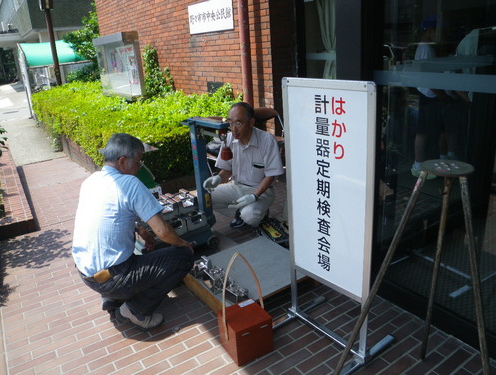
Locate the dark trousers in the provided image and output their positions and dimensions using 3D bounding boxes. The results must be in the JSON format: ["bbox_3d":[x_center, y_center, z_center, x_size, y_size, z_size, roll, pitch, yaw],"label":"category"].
[{"bbox_3d":[-0.613,0.470,2.299,0.600,0.410,0.420,-8,20,-11],"label":"dark trousers"}]

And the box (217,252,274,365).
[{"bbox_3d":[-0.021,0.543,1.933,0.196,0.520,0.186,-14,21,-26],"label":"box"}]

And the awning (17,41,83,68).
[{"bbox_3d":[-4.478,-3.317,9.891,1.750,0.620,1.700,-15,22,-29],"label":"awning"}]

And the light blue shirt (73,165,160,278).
[{"bbox_3d":[-0.724,0.179,2.227,0.380,0.560,0.470,4,15,-25],"label":"light blue shirt"}]

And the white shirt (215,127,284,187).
[{"bbox_3d":[0.043,-0.234,3.278,0.520,0.500,0.320,5,33,24],"label":"white shirt"}]

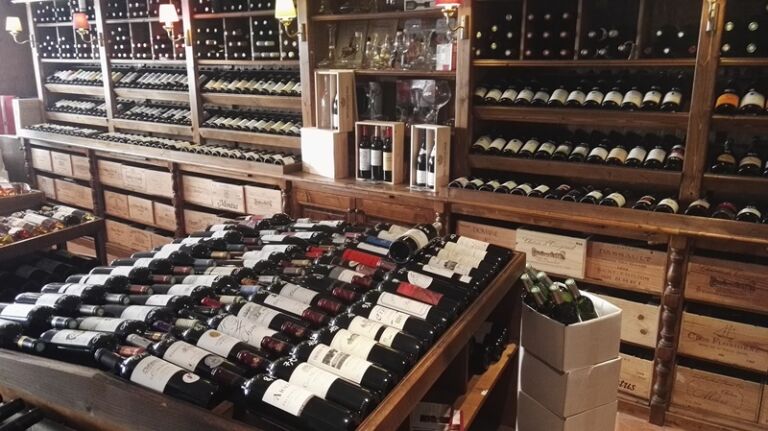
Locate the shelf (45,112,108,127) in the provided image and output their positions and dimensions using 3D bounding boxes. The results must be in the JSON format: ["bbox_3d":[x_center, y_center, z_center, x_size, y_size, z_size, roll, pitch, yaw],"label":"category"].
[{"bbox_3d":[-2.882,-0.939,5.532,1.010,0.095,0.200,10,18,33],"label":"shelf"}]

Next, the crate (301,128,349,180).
[{"bbox_3d":[-0.375,-0.392,3.559,0.110,0.285,0.317,-14,20,-43],"label":"crate"}]

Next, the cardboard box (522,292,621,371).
[{"bbox_3d":[0.762,0.466,2.321,0.292,0.204,0.243,-8,15,-25],"label":"cardboard box"}]

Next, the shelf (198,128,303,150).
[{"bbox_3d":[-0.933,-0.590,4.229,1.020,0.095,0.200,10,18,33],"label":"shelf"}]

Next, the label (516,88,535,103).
[{"bbox_3d":[0.708,-0.601,2.852,0.074,0.025,0.085,9,41,30],"label":"label"}]

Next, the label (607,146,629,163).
[{"bbox_3d":[1.148,-0.293,2.798,0.078,0.035,0.093,9,40,31],"label":"label"}]

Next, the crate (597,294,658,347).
[{"bbox_3d":[1.204,0.433,2.800,0.335,0.203,0.420,10,18,33],"label":"crate"}]

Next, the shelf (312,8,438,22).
[{"bbox_3d":[0.046,-1.202,3.453,1.010,0.030,0.270,10,18,33],"label":"shelf"}]

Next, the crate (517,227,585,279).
[{"bbox_3d":[0.917,0.136,2.907,0.333,0.190,0.420,10,18,33],"label":"crate"}]

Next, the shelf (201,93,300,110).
[{"bbox_3d":[-0.868,-0.826,4.049,1.006,0.071,0.250,10,17,32],"label":"shelf"}]

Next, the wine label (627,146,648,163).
[{"bbox_3d":[1.176,-0.283,2.643,0.076,0.025,0.082,9,39,30],"label":"wine label"}]

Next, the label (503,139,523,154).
[{"bbox_3d":[0.667,-0.352,2.948,0.076,0.035,0.095,8,37,29],"label":"label"}]

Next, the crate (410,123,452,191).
[{"bbox_3d":[0.261,-0.320,3.171,0.157,0.345,0.158,10,17,33],"label":"crate"}]

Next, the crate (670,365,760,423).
[{"bbox_3d":[1.568,0.745,2.692,0.335,0.190,0.430,9,17,30],"label":"crate"}]

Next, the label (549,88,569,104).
[{"bbox_3d":[0.867,-0.590,2.815,0.076,0.035,0.095,8,37,29],"label":"label"}]

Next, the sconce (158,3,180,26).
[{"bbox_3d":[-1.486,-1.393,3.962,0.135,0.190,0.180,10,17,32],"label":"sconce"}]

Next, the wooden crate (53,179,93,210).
[{"bbox_3d":[-2.600,-0.220,5.114,0.565,0.191,0.360,10,17,32],"label":"wooden crate"}]

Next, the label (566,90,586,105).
[{"bbox_3d":[0.922,-0.565,2.728,0.075,0.025,0.085,9,41,30],"label":"label"}]

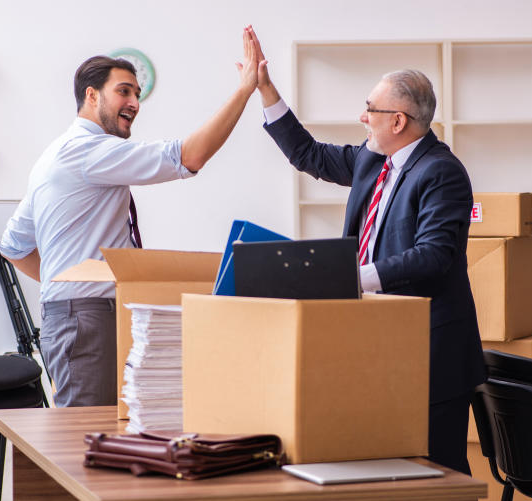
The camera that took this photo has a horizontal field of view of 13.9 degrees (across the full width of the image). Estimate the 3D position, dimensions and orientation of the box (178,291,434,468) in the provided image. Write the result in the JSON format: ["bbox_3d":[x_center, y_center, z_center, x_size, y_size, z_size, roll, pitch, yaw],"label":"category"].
[{"bbox_3d":[0.092,0.294,5.345,0.365,0.368,0.520,-2,2,-30],"label":"box"}]

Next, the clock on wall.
[{"bbox_3d":[-0.713,-0.917,11.474,0.289,0.289,0.045,-1,2,0],"label":"clock on wall"}]

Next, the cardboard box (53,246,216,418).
[{"bbox_3d":[-0.282,0.230,6.137,0.540,0.450,0.550,-1,2,8],"label":"cardboard box"}]

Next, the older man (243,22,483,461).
[{"bbox_3d":[0.286,0.283,6.114,0.640,1.820,0.520,-2,2,-26],"label":"older man"}]

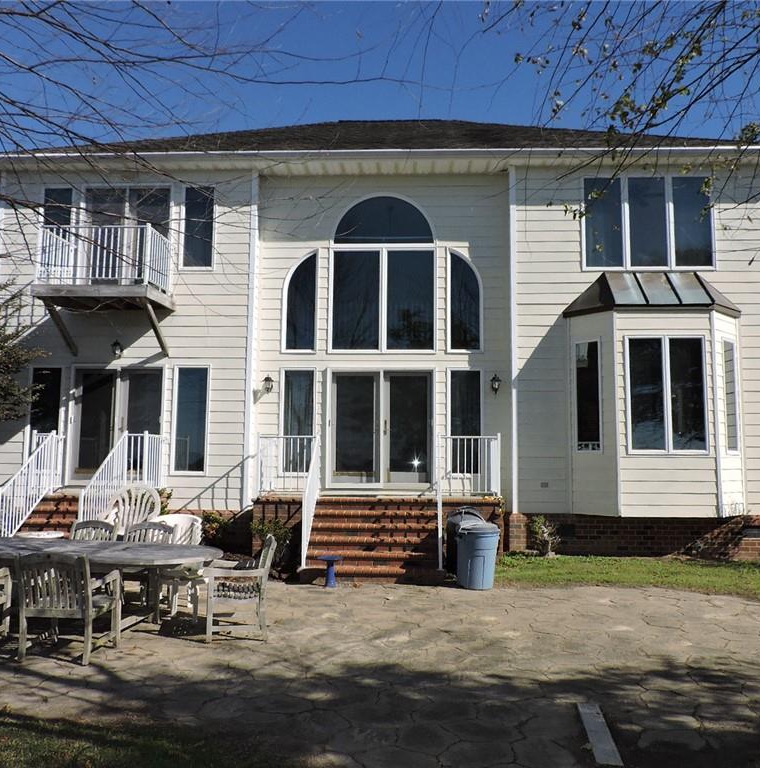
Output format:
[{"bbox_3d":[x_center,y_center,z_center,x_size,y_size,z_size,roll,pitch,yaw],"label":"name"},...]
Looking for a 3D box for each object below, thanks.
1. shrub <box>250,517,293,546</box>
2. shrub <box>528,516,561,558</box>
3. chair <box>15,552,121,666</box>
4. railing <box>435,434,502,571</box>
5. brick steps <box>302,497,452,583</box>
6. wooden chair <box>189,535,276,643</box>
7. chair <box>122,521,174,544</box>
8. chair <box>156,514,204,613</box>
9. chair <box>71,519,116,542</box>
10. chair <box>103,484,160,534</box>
[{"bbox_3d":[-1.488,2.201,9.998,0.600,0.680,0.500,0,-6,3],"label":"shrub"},{"bbox_3d":[2.549,2.378,11.000,0.500,0.660,0.480,0,-6,0],"label":"shrub"},{"bbox_3d":[-2.486,1.749,5.801,0.590,0.880,0.600,0,-6,6],"label":"chair"},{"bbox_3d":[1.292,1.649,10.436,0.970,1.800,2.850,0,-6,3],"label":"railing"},{"bbox_3d":[-0.032,2.147,9.903,1.880,1.000,1.400,0,-6,3],"label":"brick steps"},{"bbox_3d":[-1.211,1.790,6.345,0.640,0.880,0.600,2,-6,-9],"label":"wooden chair"},{"bbox_3d":[-2.435,1.845,6.958,0.600,0.880,0.640,-1,-6,14],"label":"chair"},{"bbox_3d":[-2.133,1.880,7.444,0.620,0.920,0.620,0,-6,8],"label":"chair"},{"bbox_3d":[-3.194,1.926,7.501,0.580,0.880,0.580,-1,-6,12],"label":"chair"},{"bbox_3d":[-2.863,1.683,8.102,0.600,1.000,0.620,-3,-7,32],"label":"chair"}]

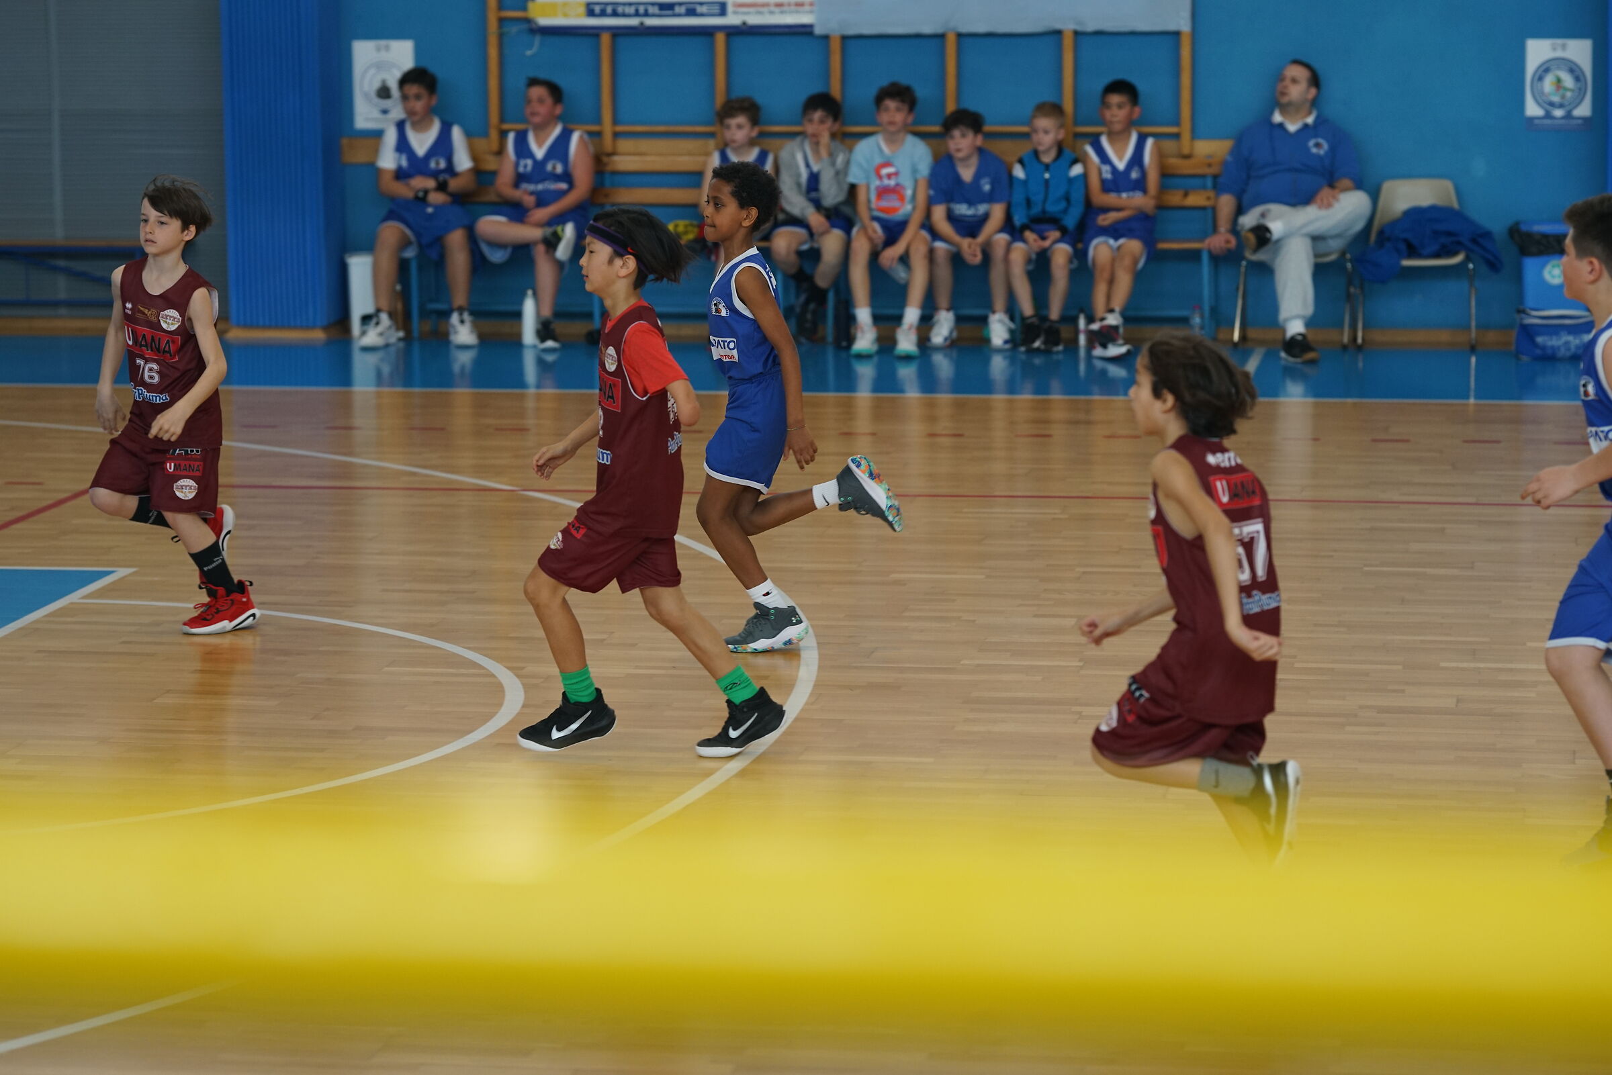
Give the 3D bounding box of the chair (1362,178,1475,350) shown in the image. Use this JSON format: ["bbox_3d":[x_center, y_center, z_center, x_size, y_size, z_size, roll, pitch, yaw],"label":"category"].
[{"bbox_3d":[2.832,-1.263,21.682,0.540,0.750,0.500,1,9,9],"label":"chair"}]

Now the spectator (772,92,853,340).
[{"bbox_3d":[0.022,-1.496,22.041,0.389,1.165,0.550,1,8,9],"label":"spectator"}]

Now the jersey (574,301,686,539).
[{"bbox_3d":[-0.437,-0.299,11.943,0.280,0.620,0.390,-2,8,-5],"label":"jersey"}]

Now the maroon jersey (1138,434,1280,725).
[{"bbox_3d":[0.856,0.089,9.906,0.250,0.590,0.330,3,9,25],"label":"maroon jersey"}]

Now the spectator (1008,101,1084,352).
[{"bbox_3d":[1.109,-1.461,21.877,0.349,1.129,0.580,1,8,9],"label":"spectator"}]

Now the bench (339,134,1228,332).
[{"bbox_3d":[-0.099,-1.389,22.151,4.100,0.910,0.480,1,9,9],"label":"bench"}]

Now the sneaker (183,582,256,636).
[{"bbox_3d":[-1.738,0.211,13.985,0.250,0.138,0.098,-3,9,-17],"label":"sneaker"}]

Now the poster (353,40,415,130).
[{"bbox_3d":[-2.030,-2.178,22.617,0.297,0.420,0.010,1,8,9],"label":"poster"}]

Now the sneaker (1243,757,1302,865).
[{"bbox_3d":[0.952,0.567,9.650,0.108,0.240,0.095,12,0,16],"label":"sneaker"}]

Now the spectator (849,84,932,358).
[{"bbox_3d":[0.377,-1.486,21.762,0.430,1.210,0.820,1,9,9],"label":"spectator"}]

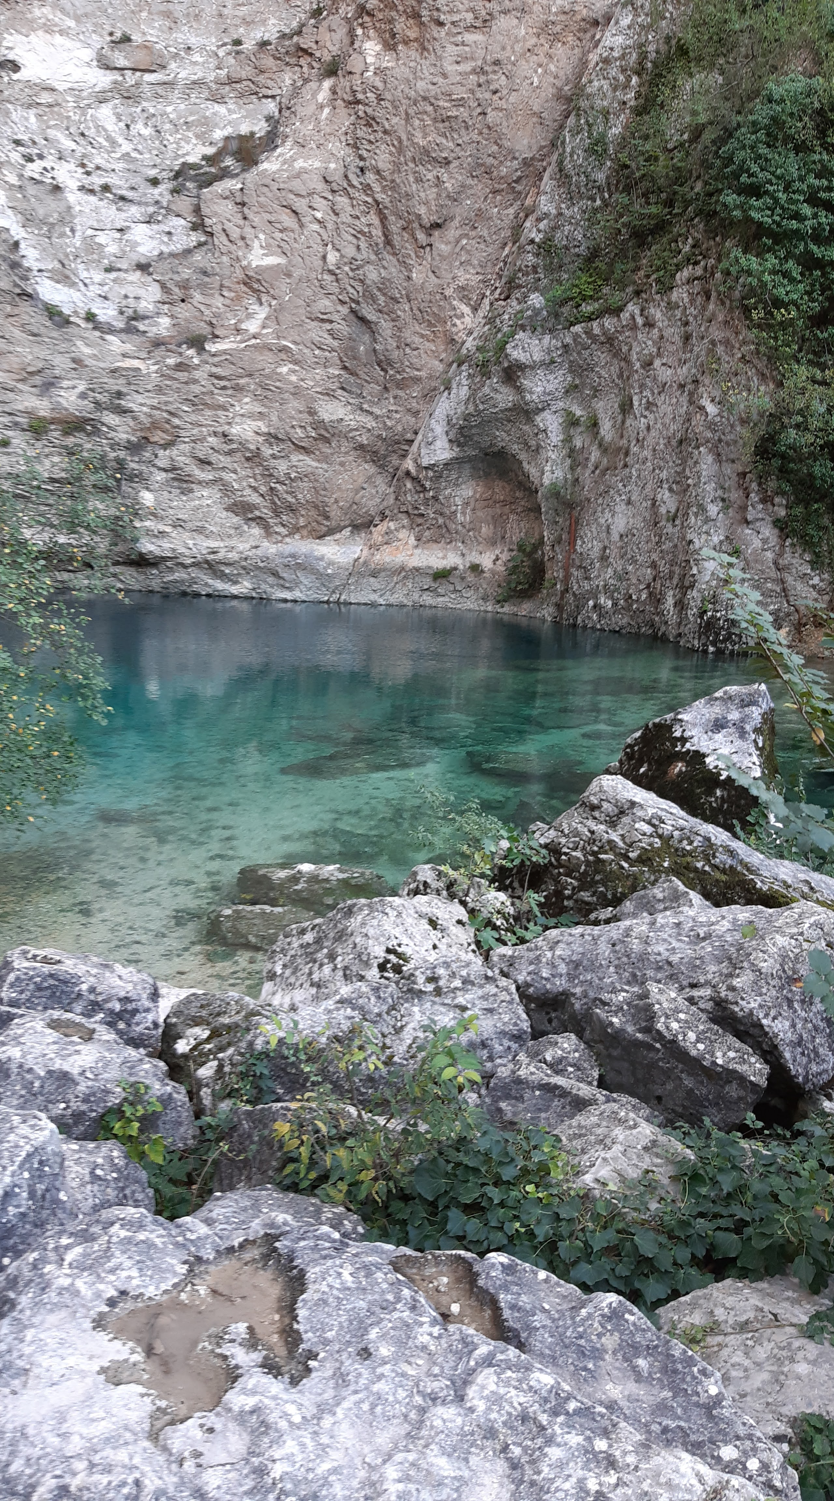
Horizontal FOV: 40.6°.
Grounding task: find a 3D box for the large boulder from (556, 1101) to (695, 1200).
[{"bbox_3d":[0.659,1.282,3.604,0.413,0.265,0.371,0,12,0],"label":"large boulder"}]

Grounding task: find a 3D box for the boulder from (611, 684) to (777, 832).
[{"bbox_3d":[2.024,0.144,8.374,1.166,1.219,0.901,0,12,0],"label":"boulder"}]

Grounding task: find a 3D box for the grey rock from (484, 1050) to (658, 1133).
[{"bbox_3d":[0.556,1.238,4.081,0.562,0.265,0.403,-3,12,-15],"label":"grey rock"}]

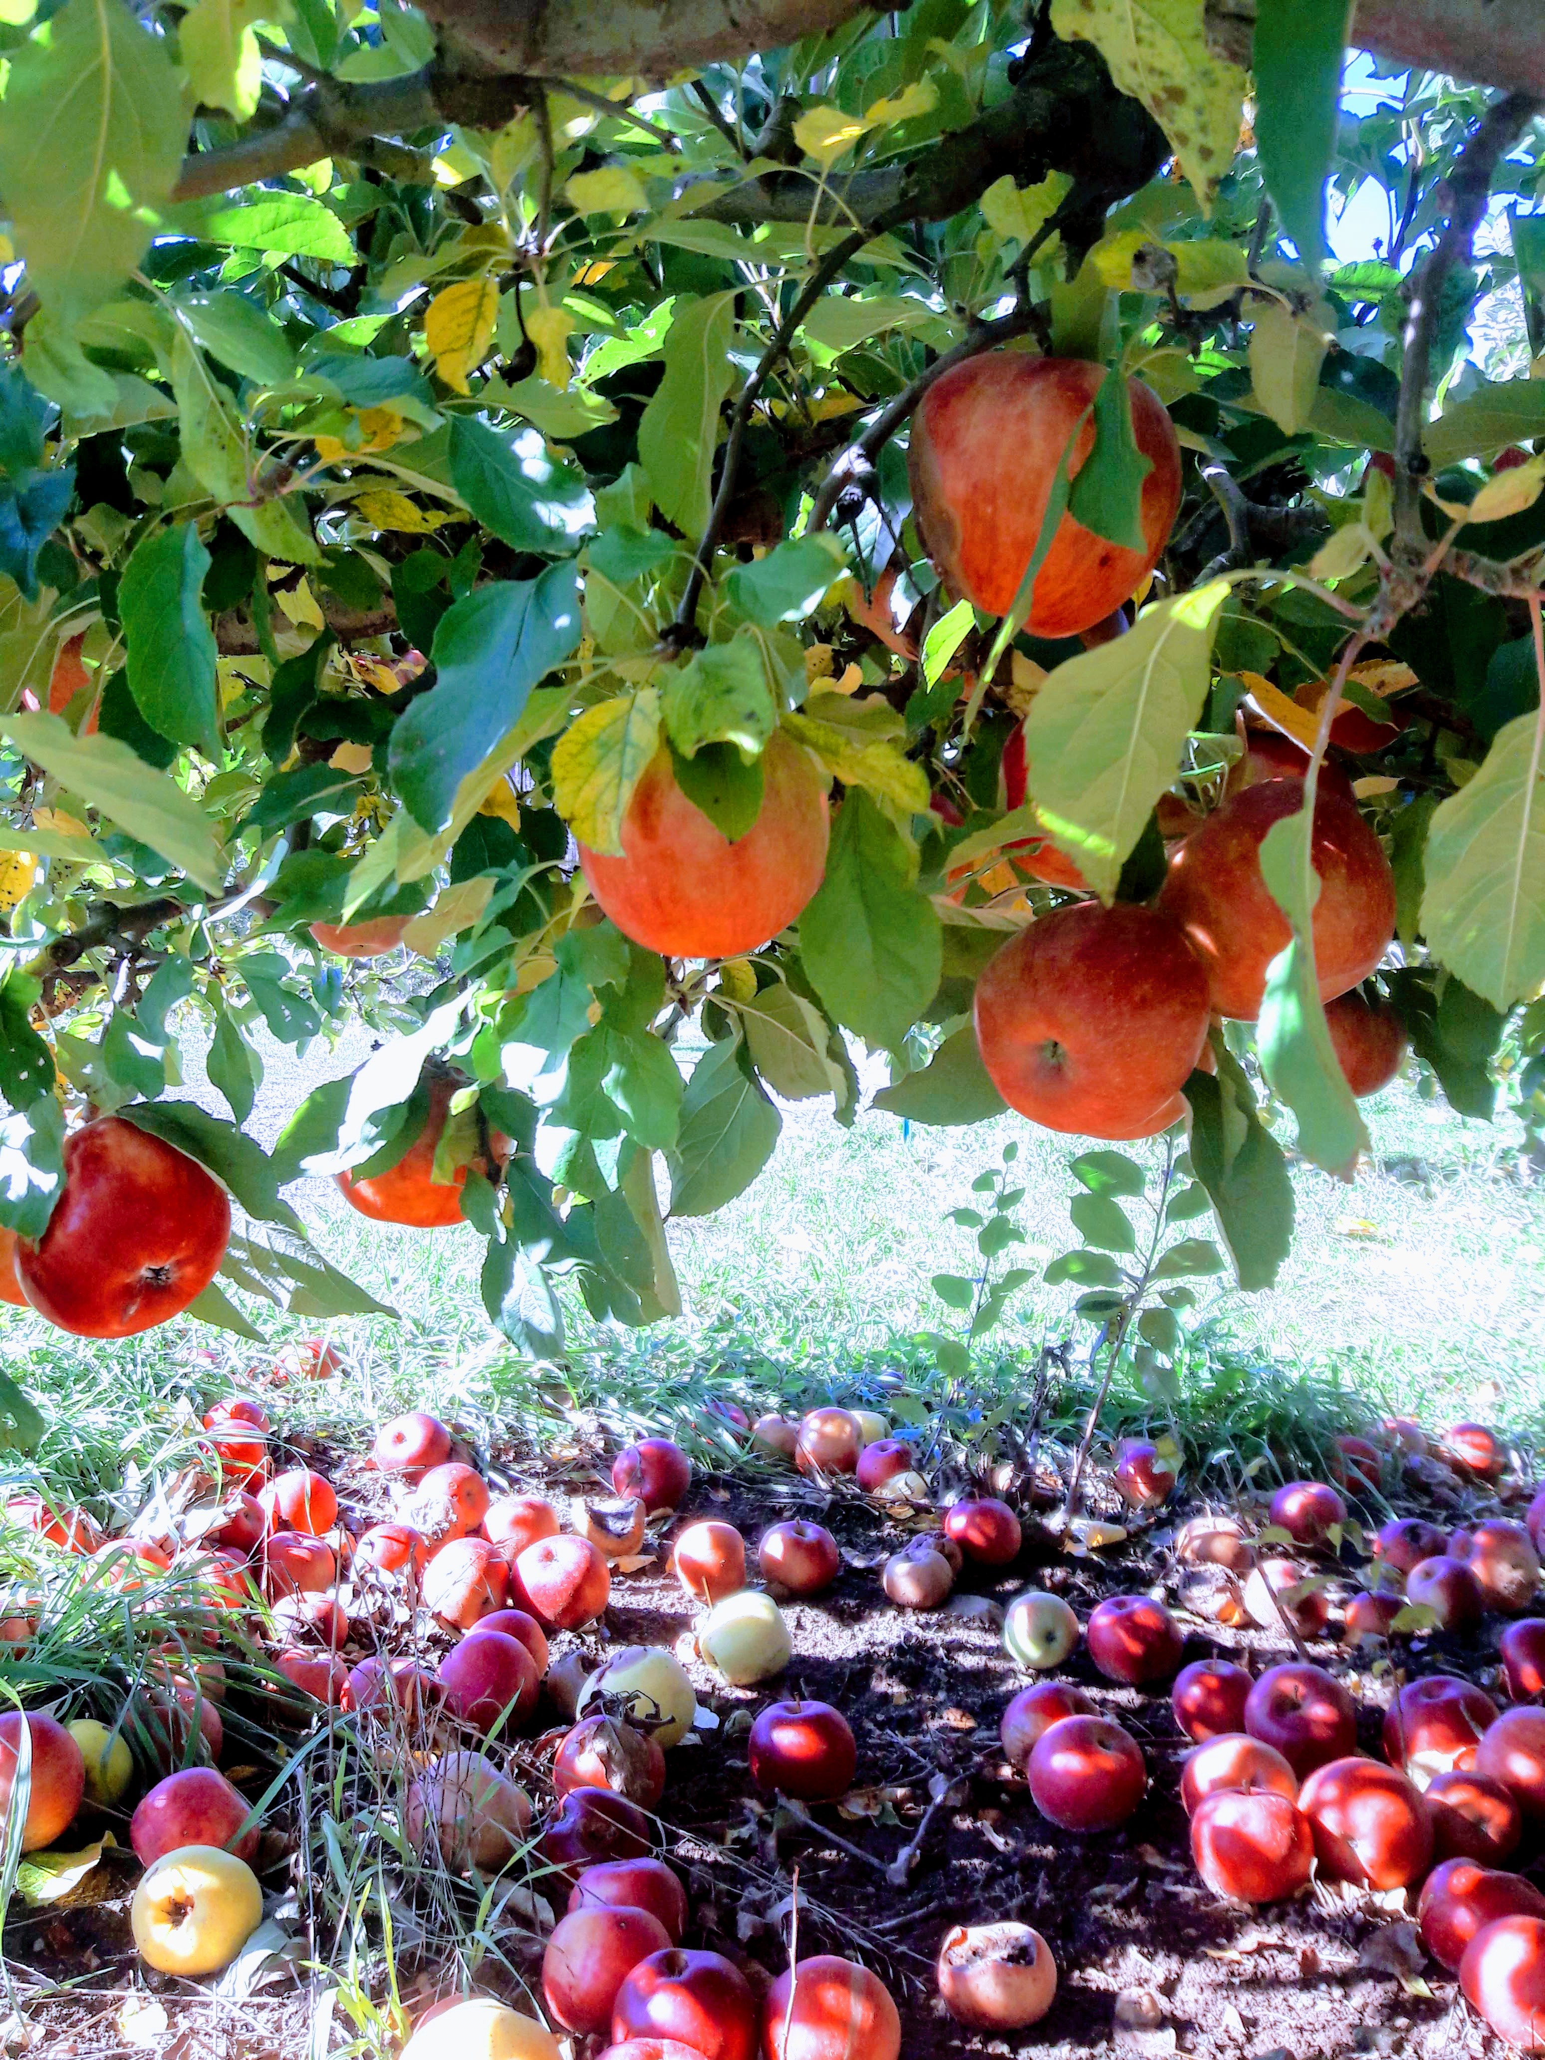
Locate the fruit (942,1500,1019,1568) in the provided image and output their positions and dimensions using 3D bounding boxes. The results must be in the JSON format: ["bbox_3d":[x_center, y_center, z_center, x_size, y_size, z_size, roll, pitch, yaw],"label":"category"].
[{"bbox_3d":[0.208,0.500,1.657,0.074,0.066,0.074,1,3,7],"label":"fruit"}]

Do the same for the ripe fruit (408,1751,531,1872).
[{"bbox_3d":[-0.194,0.500,1.066,0.078,0.072,0.078,0,3,-10],"label":"ripe fruit"}]

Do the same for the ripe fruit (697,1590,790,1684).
[{"bbox_3d":[-0.023,0.498,1.366,0.074,0.071,0.074,2,3,0],"label":"ripe fruit"}]

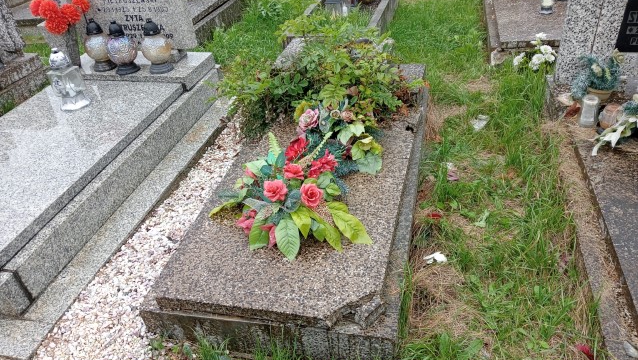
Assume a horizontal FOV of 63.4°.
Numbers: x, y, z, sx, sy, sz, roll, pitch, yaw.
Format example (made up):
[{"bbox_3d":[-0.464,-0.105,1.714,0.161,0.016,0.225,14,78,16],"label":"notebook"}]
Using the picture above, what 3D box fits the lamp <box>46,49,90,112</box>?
[{"bbox_3d":[-1.332,-0.534,2.728,0.108,0.311,0.116,4,34,12],"label":"lamp"}]

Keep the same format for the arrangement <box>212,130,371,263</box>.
[{"bbox_3d":[-0.109,0.043,2.008,0.650,0.260,0.540,4,35,13],"label":"arrangement"}]

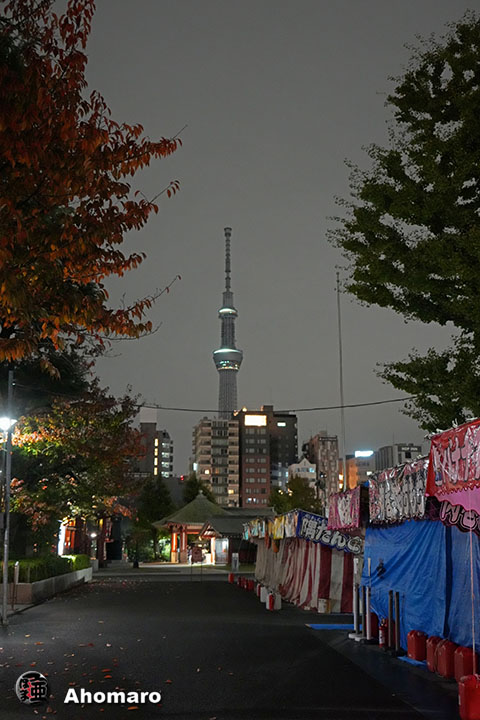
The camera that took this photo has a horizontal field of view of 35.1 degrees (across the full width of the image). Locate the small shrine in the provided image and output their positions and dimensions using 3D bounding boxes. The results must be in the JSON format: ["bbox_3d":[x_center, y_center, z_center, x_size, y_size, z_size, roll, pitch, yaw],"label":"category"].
[{"bbox_3d":[-3.550,14.208,64.474,6.700,6.100,6.700,3,-14,-11],"label":"small shrine"}]

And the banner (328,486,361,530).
[{"bbox_3d":[2.170,3.191,16.105,0.080,0.760,2.600,2,-14,-7],"label":"banner"}]

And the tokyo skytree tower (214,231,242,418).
[{"bbox_3d":[-22.500,39.001,1466.352,65.000,632.000,65.000,3,-14,-11],"label":"tokyo skytree tower"}]

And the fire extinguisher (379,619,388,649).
[{"bbox_3d":[2.370,4.500,12.537,0.160,0.470,0.150,-6,-15,23],"label":"fire extinguisher"}]

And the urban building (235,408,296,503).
[{"bbox_3d":[7.775,40.439,255.317,17.500,47.000,18.000,3,-14,-11],"label":"urban building"}]

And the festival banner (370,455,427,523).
[{"bbox_3d":[2.570,2.272,12.675,0.080,0.860,2.750,2,-14,-7],"label":"festival banner"}]

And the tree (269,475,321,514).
[{"bbox_3d":[6.650,18.880,91.131,6.500,10.200,6.500,0,-14,0],"label":"tree"}]

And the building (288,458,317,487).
[{"bbox_3d":[19.377,45.726,237.089,7.300,28.000,9.000,3,-14,-11],"label":"building"}]

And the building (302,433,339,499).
[{"bbox_3d":[26.832,44.072,251.258,6.800,38.000,18.000,3,-14,-11],"label":"building"}]

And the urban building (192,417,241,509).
[{"bbox_3d":[-7.779,41.563,249.436,12.900,42.000,16.000,3,-14,-11],"label":"urban building"}]

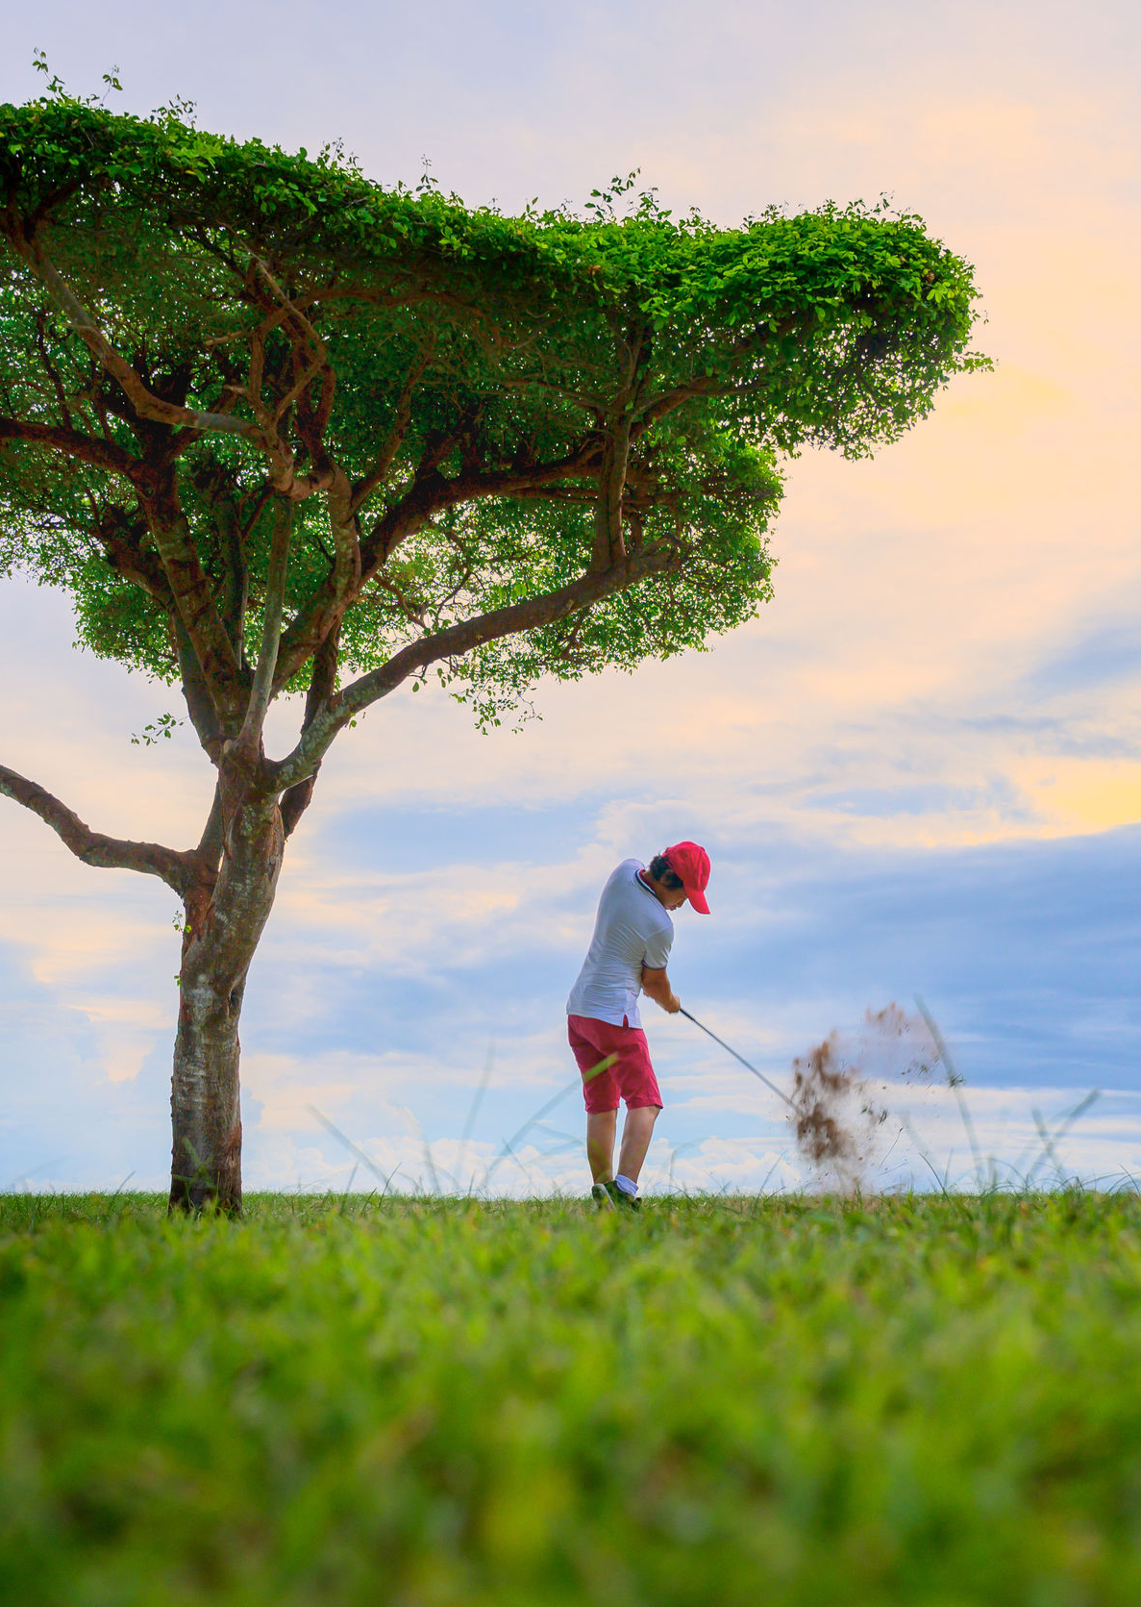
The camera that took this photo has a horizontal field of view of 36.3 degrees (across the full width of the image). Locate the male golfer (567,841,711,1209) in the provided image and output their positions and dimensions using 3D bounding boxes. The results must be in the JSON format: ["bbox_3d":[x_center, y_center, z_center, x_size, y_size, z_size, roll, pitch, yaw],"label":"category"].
[{"bbox_3d":[0.297,0.930,7.478,0.580,1.580,0.530,10,-16,-38],"label":"male golfer"}]

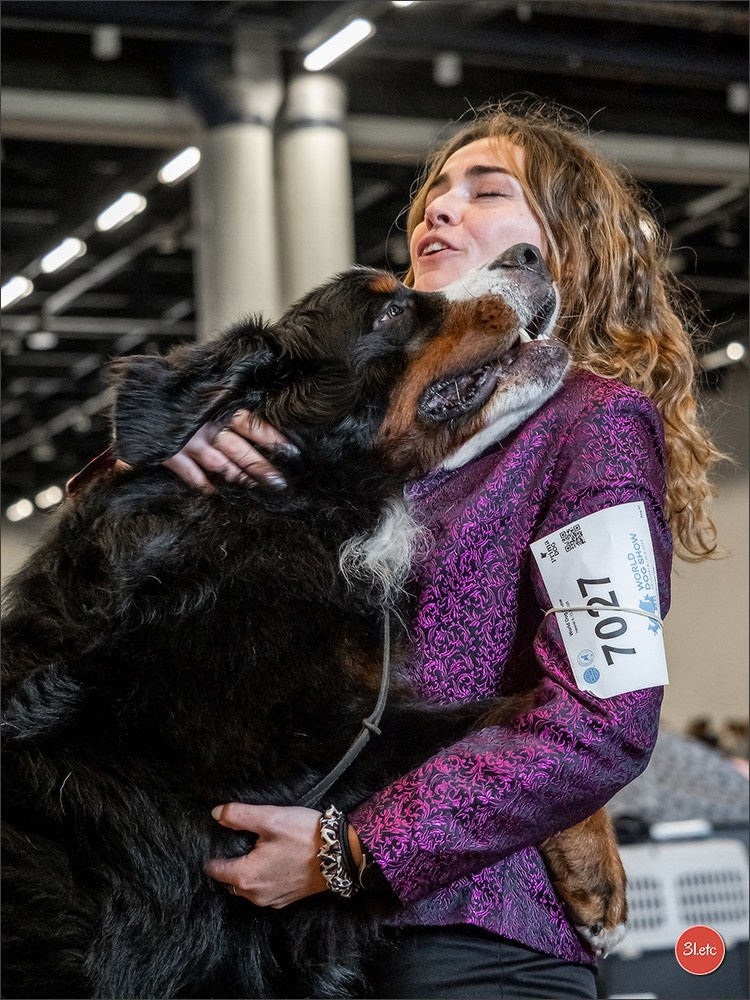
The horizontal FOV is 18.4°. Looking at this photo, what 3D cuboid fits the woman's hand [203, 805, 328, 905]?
[{"bbox_3d":[-0.102,0.336,2.180,0.125,0.100,0.085,-2,-6,-6],"label":"woman's hand"}]

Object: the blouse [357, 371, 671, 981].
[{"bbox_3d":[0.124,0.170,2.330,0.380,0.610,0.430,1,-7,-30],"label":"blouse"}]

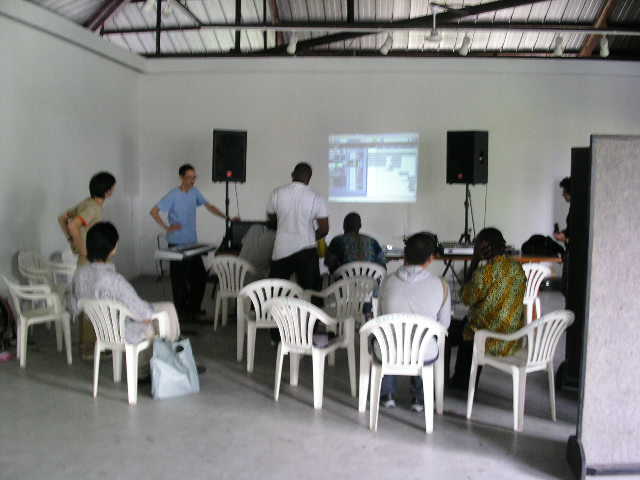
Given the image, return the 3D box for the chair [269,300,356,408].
[{"bbox_3d":[-0.084,0.775,5.074,0.570,0.765,0.530,3,6,31],"label":"chair"}]

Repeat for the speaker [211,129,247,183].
[{"bbox_3d":[-1.180,-1.093,9.190,0.435,0.665,0.400,-1,5,-8],"label":"speaker"}]

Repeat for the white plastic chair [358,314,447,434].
[{"bbox_3d":[0.530,0.822,4.540,0.570,0.765,0.530,1,5,7],"label":"white plastic chair"}]

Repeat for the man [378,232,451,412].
[{"bbox_3d":[0.614,0.579,4.787,0.520,1.270,0.740,1,5,5],"label":"man"}]

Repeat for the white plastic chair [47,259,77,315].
[{"bbox_3d":[-2.871,0.523,7.796,0.550,0.780,0.570,-2,5,-20],"label":"white plastic chair"}]

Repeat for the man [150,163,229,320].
[{"bbox_3d":[-1.410,0.057,7.691,0.870,1.750,0.480,-2,6,-25],"label":"man"}]

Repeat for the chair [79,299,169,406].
[{"bbox_3d":[-1.457,0.774,5.190,0.570,0.800,0.540,2,6,24],"label":"chair"}]

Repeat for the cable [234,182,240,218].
[{"bbox_3d":[-1.093,-0.525,9.340,0.070,0.480,0.040,0,5,0],"label":"cable"}]

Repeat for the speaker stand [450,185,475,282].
[{"bbox_3d":[1.924,0.016,9.237,0.920,1.550,0.850,0,5,0],"label":"speaker stand"}]

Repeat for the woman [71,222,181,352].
[{"bbox_3d":[-1.381,0.504,5.433,0.600,1.290,0.920,3,6,26],"label":"woman"}]

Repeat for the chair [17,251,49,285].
[{"bbox_3d":[-2.921,0.564,7.328,0.550,0.780,0.570,-2,5,-20],"label":"chair"}]

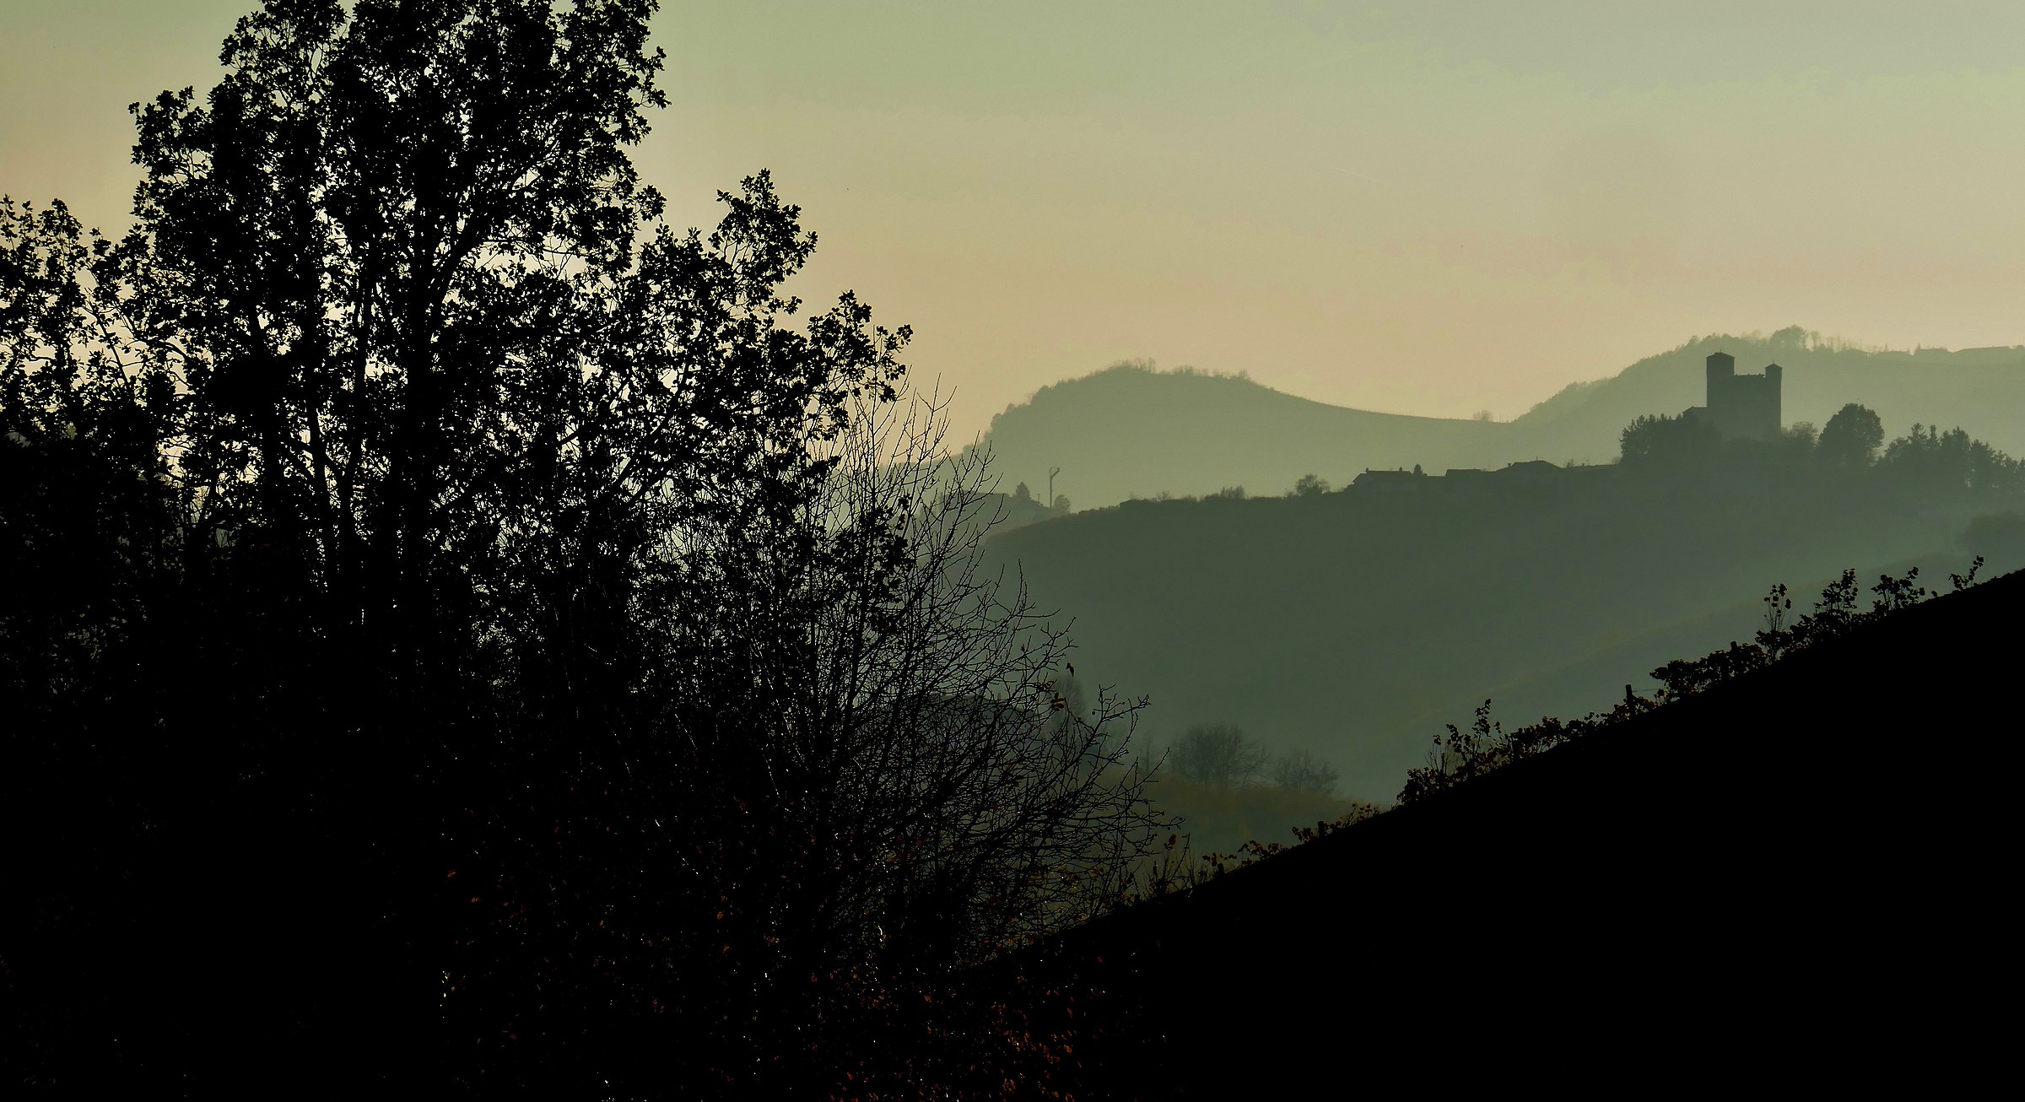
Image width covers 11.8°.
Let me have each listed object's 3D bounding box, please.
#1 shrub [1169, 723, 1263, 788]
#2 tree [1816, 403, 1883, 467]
[{"bbox_3d":[21.230,21.230,1020.000,9.650,6.840,8.680,0,0,0],"label":"shrub"},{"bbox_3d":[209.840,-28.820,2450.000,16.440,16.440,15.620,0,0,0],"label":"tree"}]

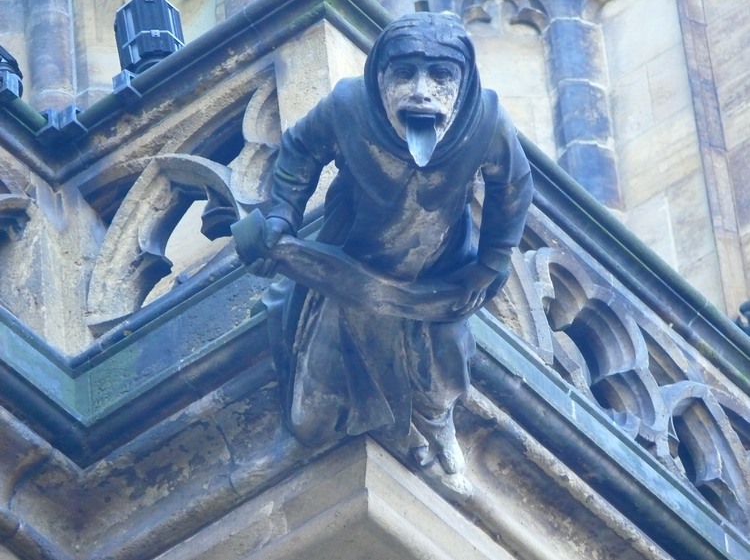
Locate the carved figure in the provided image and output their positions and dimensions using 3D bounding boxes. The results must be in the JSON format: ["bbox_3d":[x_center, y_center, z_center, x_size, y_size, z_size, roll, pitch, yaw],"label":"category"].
[{"bbox_3d":[-0.004,-0.100,21.000,0.920,1.270,1.000,2,-46,-8],"label":"carved figure"}]

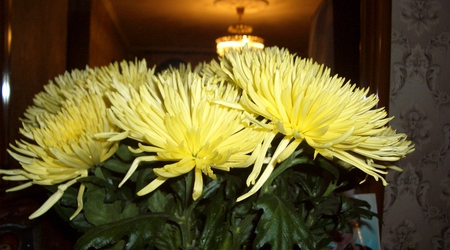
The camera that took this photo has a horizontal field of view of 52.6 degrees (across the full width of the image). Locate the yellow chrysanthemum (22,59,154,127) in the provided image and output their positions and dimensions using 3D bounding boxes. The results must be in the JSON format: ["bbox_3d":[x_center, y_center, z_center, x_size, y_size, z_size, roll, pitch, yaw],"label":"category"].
[{"bbox_3d":[-0.165,-0.030,0.550,0.160,0.105,0.145,0,0,0],"label":"yellow chrysanthemum"}]

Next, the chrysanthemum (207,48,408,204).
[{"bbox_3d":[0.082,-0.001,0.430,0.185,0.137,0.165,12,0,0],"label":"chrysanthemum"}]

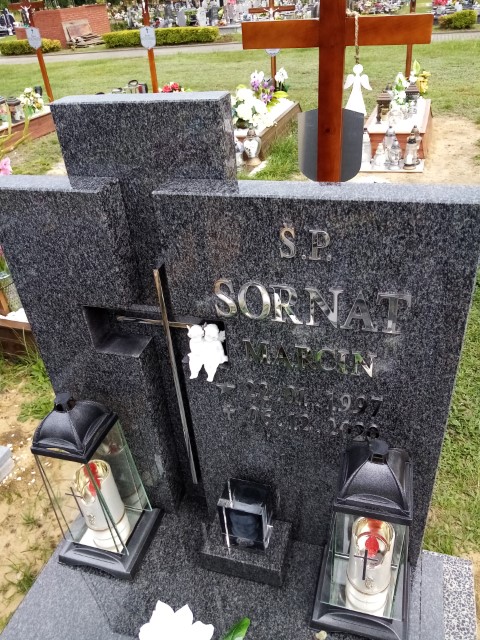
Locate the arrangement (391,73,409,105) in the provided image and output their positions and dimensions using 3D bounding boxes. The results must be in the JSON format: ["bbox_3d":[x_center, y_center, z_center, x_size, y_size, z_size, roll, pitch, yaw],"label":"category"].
[{"bbox_3d":[1.688,-2.397,5.032,0.180,0.340,0.180,6,35,17],"label":"arrangement"}]

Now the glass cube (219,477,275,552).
[{"bbox_3d":[0.014,0.409,1.014,0.092,0.129,0.069,5,35,16],"label":"glass cube"}]

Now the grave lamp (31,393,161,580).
[{"bbox_3d":[-0.310,0.321,1.009,0.180,0.443,0.171,6,35,16],"label":"grave lamp"}]

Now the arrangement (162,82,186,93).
[{"bbox_3d":[-0.866,-3.017,6.409,0.320,0.270,0.280,6,35,17],"label":"arrangement"}]

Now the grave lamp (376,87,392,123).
[{"bbox_3d":[1.403,-2.086,4.636,0.135,0.325,0.135,6,35,17],"label":"grave lamp"}]

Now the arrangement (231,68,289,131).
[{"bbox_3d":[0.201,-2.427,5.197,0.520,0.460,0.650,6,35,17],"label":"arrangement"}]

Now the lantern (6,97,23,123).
[{"bbox_3d":[-2.967,-2.770,6.313,0.155,0.270,0.155,6,35,17],"label":"lantern"}]

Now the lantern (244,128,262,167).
[{"bbox_3d":[0.132,-1.643,4.523,0.145,0.310,0.145,6,35,17],"label":"lantern"}]

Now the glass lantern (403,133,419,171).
[{"bbox_3d":[1.444,-1.420,4.024,0.115,0.285,0.115,6,35,17],"label":"glass lantern"}]

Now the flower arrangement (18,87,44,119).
[{"bbox_3d":[-2.874,-2.985,6.570,0.280,0.330,0.250,6,35,17],"label":"flower arrangement"}]

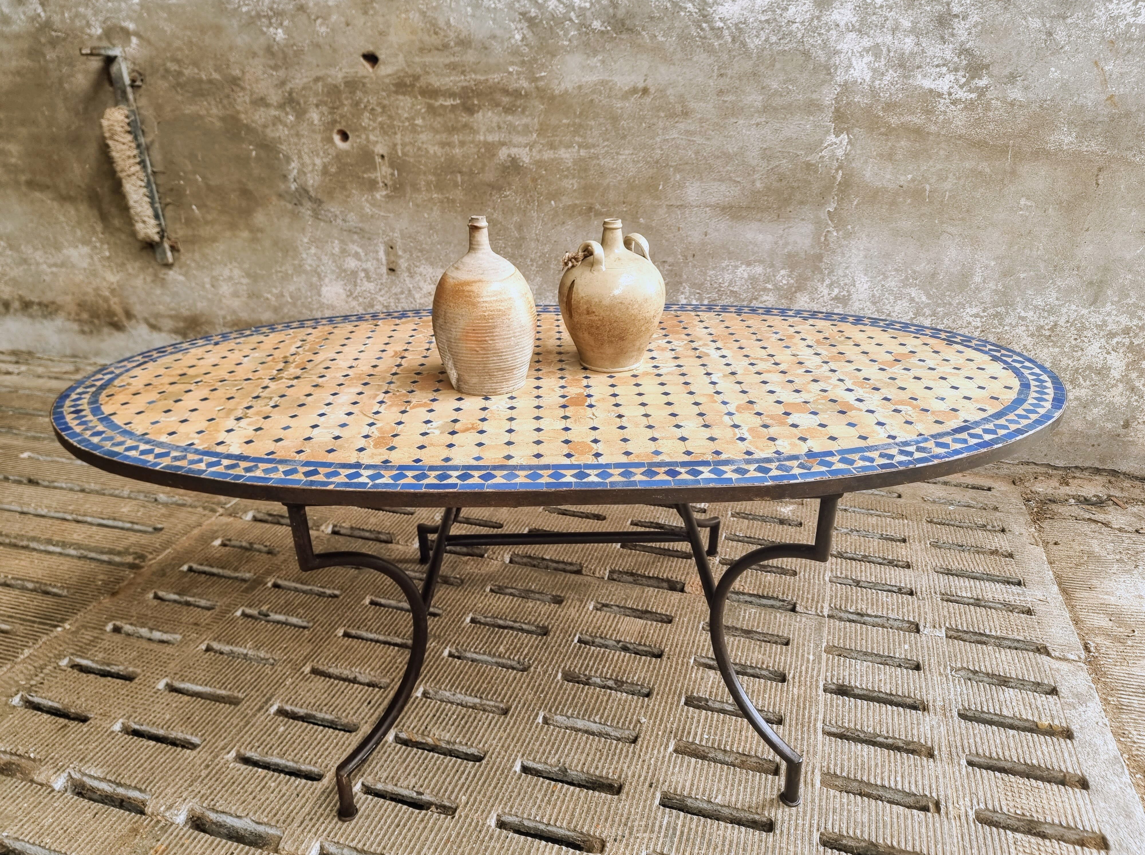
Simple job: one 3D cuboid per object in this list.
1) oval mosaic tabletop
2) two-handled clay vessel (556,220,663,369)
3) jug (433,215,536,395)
[{"bbox_3d":[-0.023,-0.106,1.629,2.000,0.020,1.000,-1,25,0],"label":"oval mosaic tabletop"},{"bbox_3d":[0.081,-0.272,1.611,0.216,0.292,0.216,-1,25,0],"label":"two-handled clay vessel"},{"bbox_3d":[-0.167,-0.238,1.516,0.200,0.320,0.200,-1,25,0],"label":"jug"}]

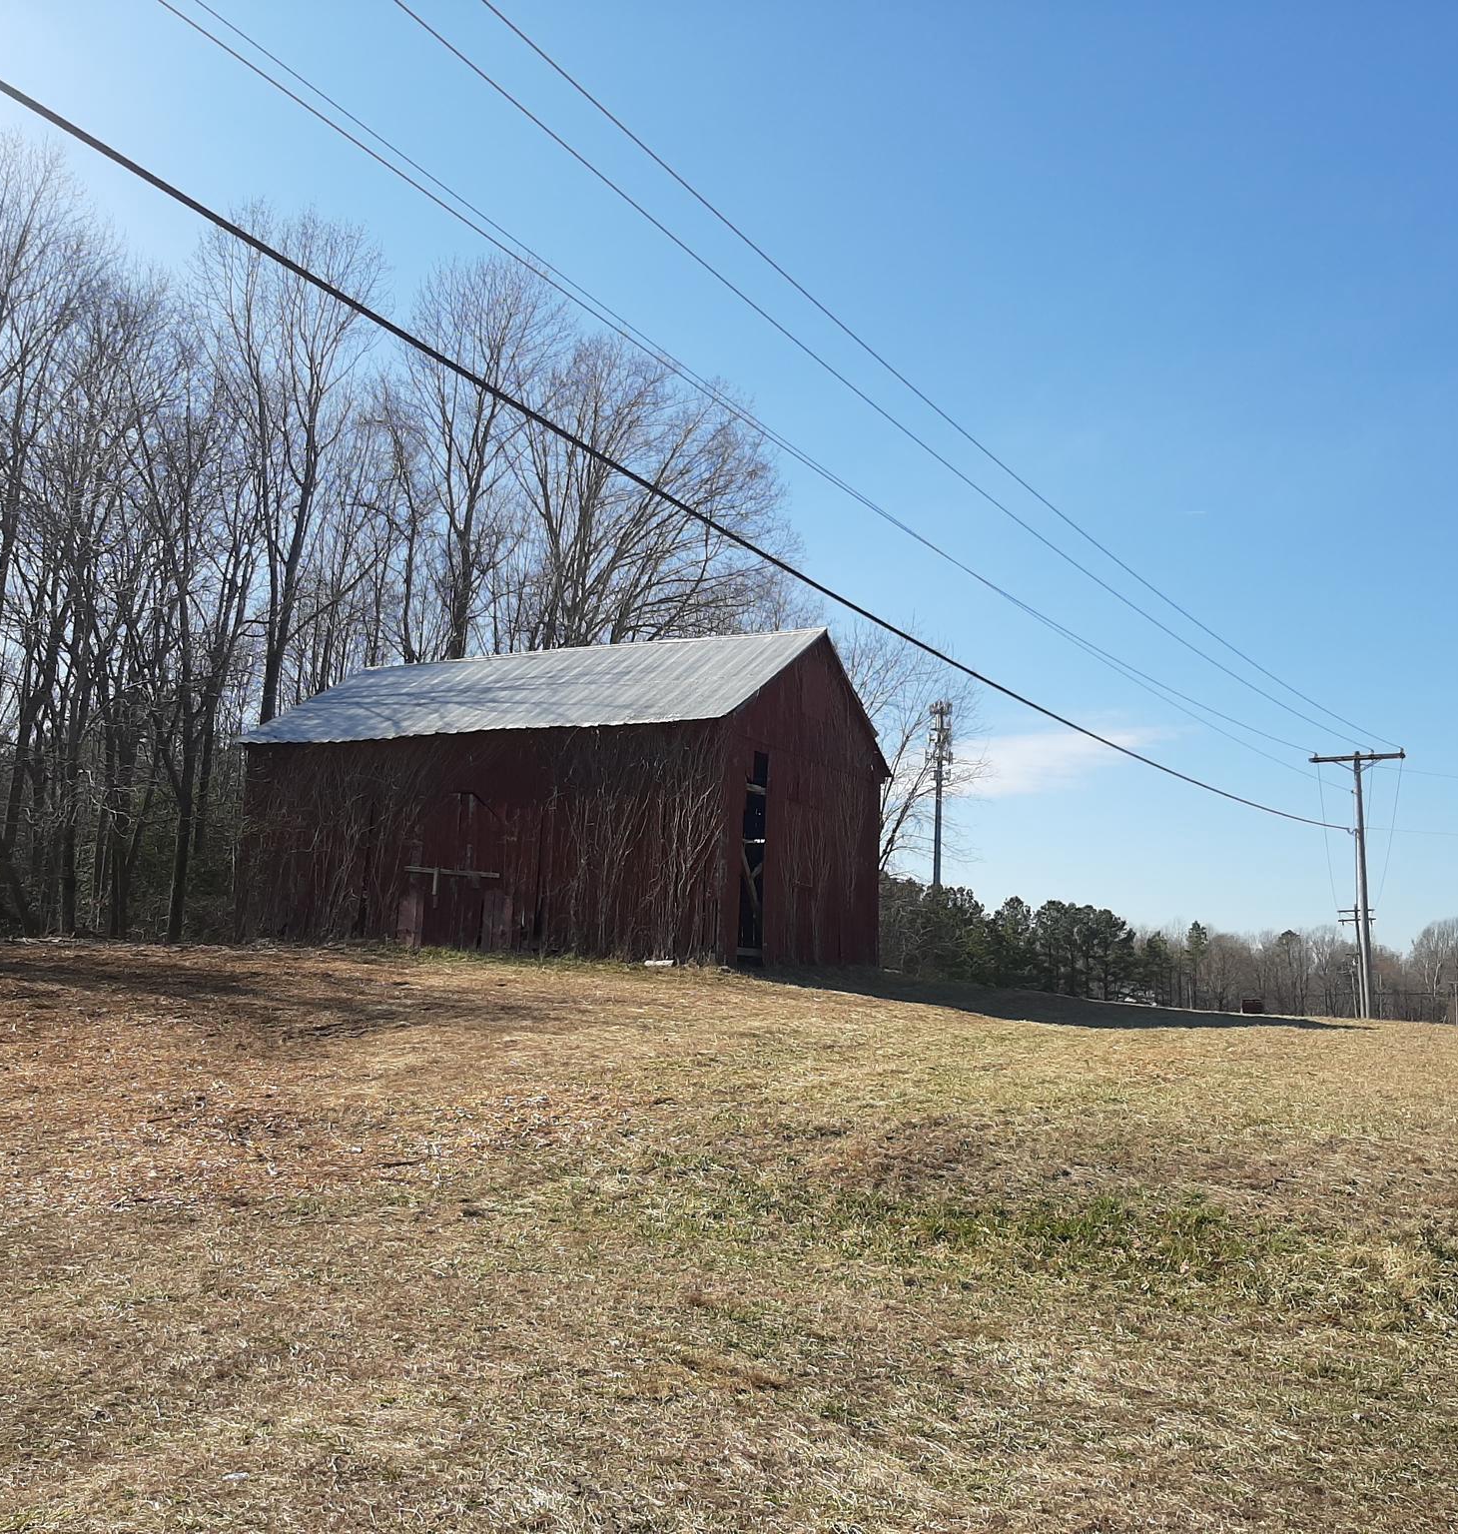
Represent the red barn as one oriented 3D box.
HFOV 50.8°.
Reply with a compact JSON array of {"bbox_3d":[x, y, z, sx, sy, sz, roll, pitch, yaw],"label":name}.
[{"bbox_3d":[-3.900,0.860,37.100,13.350,7.500,8.650,-2,-9,29],"label":"red barn"}]

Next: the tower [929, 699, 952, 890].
[{"bbox_3d":[33.680,12.214,246.816,4.000,47.000,4.000,2,-8,0],"label":"tower"}]

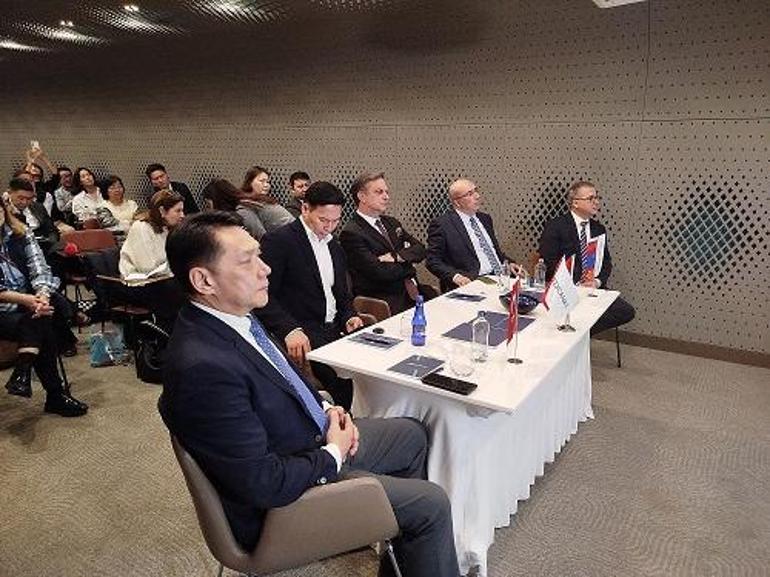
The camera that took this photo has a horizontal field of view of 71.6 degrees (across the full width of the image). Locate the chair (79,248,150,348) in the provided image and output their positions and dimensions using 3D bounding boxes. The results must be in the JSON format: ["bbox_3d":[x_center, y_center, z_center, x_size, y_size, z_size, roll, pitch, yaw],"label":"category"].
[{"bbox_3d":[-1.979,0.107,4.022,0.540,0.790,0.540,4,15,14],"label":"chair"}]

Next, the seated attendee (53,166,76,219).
[{"bbox_3d":[-3.530,-0.692,6.132,0.750,1.300,0.500,9,17,32],"label":"seated attendee"}]

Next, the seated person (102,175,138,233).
[{"bbox_3d":[-2.589,-0.462,5.317,0.750,1.260,0.500,9,17,32],"label":"seated person"}]

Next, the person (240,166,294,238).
[{"bbox_3d":[-0.885,-0.273,4.337,0.780,1.310,0.520,9,16,32],"label":"person"}]

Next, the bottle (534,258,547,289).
[{"bbox_3d":[0.862,-0.093,2.926,0.057,0.168,0.057,9,16,32],"label":"bottle"}]

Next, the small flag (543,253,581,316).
[{"bbox_3d":[0.729,-0.004,2.192,0.155,0.265,0.080,7,15,24],"label":"small flag"}]

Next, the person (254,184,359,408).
[{"bbox_3d":[-0.300,0.213,2.489,0.580,1.360,0.800,-12,19,-41],"label":"person"}]

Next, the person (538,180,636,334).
[{"bbox_3d":[1.231,-0.025,3.432,0.740,1.280,0.540,10,17,36],"label":"person"}]

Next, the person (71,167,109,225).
[{"bbox_3d":[-2.972,-0.575,5.567,0.780,1.290,0.500,11,17,37],"label":"person"}]

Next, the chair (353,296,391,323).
[{"bbox_3d":[-0.047,0.251,3.242,0.600,0.820,0.600,9,16,32],"label":"chair"}]

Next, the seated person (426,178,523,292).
[{"bbox_3d":[0.552,-0.039,3.577,0.580,1.320,0.800,-12,19,-41],"label":"seated person"}]

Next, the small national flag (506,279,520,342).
[{"bbox_3d":[0.479,0.082,1.990,0.070,0.260,0.040,1,14,3],"label":"small national flag"}]

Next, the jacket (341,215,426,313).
[{"bbox_3d":[-0.034,-0.130,3.073,0.420,0.660,0.540,11,18,36],"label":"jacket"}]

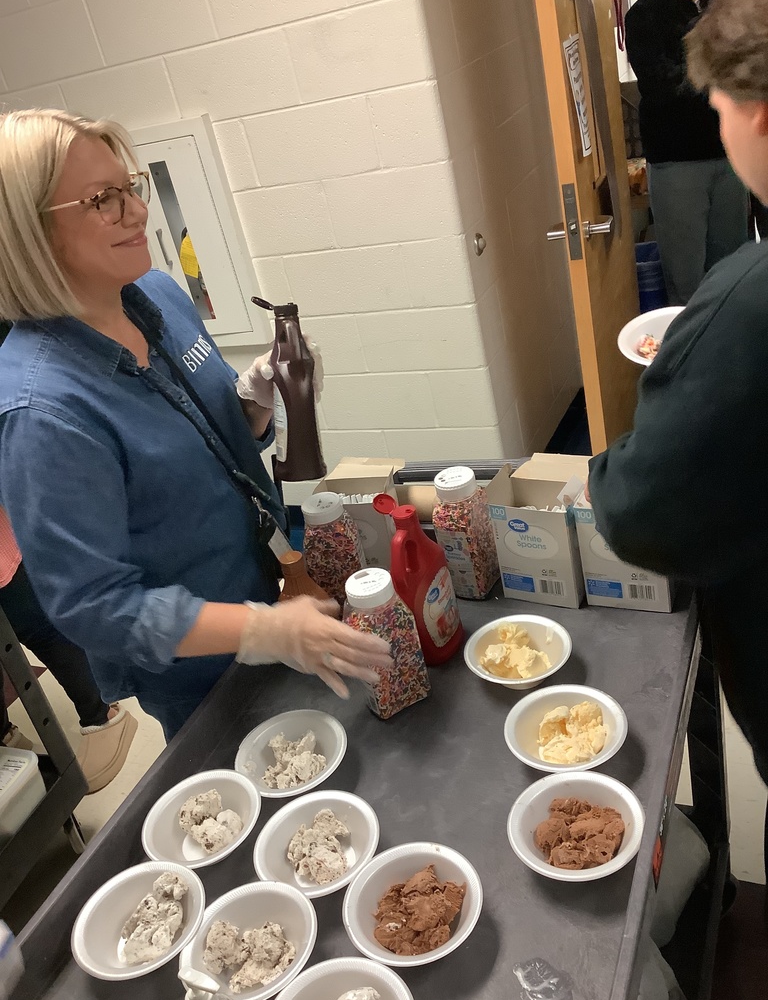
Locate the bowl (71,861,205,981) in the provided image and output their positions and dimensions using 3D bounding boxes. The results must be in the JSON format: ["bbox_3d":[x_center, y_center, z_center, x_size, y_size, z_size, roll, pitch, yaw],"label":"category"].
[{"bbox_3d":[-0.269,0.482,1.031,0.151,0.045,0.151,-14,28,0],"label":"bowl"}]

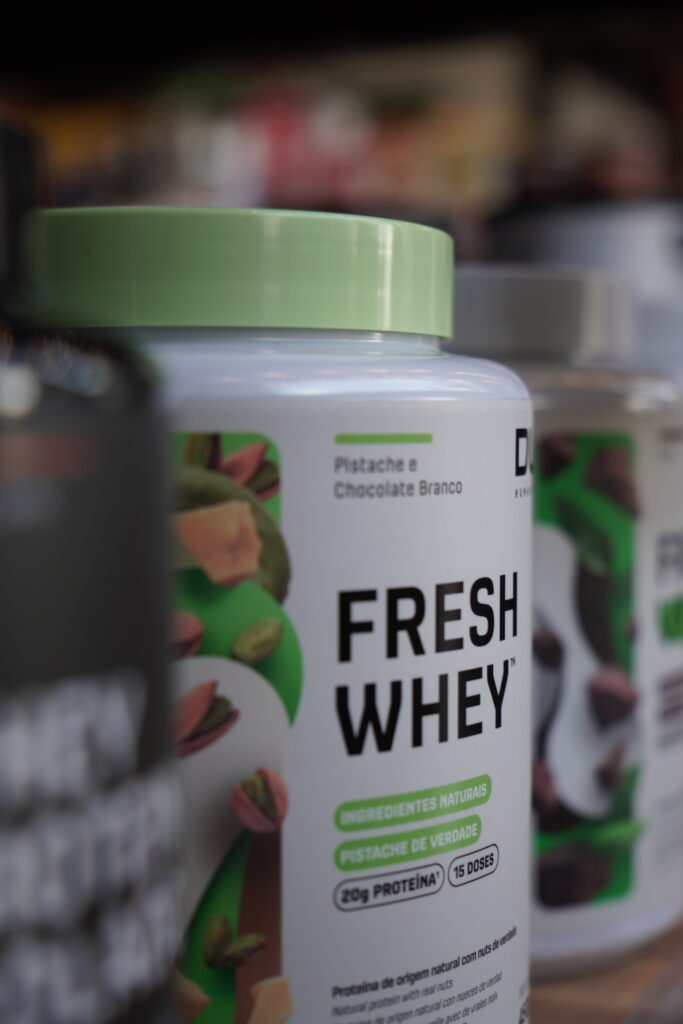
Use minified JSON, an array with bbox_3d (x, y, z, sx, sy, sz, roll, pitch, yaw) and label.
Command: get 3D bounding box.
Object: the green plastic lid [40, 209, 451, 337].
[{"bbox_3d":[-0.028,-0.040,0.311,0.096,0.018,0.096,0,3,0],"label":"green plastic lid"}]

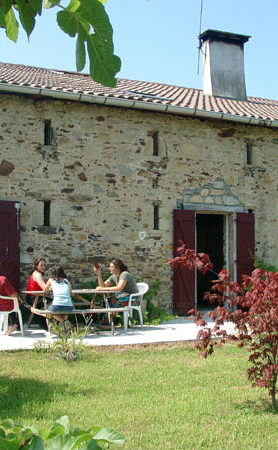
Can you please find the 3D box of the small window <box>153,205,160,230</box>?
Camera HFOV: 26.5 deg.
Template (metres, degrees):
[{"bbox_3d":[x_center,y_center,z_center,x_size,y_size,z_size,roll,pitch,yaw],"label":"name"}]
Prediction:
[{"bbox_3d":[0.397,-0.171,13.674,0.137,0.566,0.100,2,-5,-26],"label":"small window"}]

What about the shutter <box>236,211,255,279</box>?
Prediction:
[{"bbox_3d":[2.525,0.885,13.798,0.528,2.308,0.060,2,-5,-26],"label":"shutter"}]

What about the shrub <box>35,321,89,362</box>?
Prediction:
[{"bbox_3d":[-0.963,1.466,7.416,0.660,0.530,0.600,0,-4,0],"label":"shrub"}]

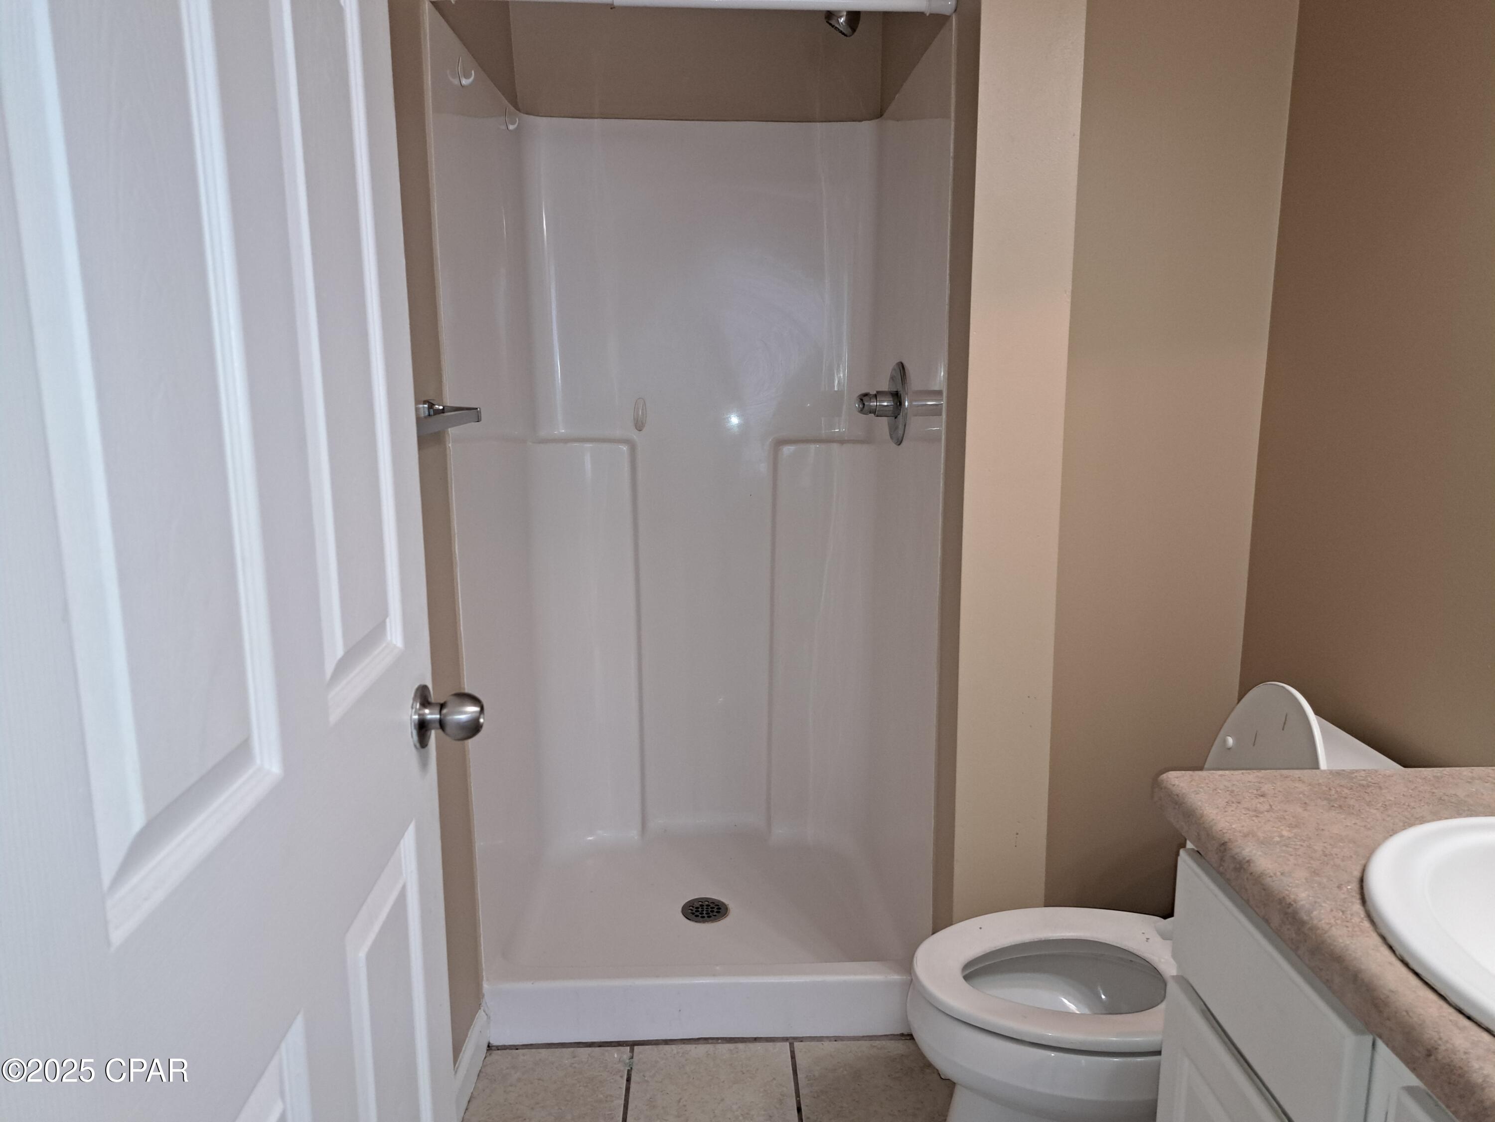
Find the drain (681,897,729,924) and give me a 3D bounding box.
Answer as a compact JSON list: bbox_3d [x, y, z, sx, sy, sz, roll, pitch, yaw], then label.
[{"bbox_3d":[-0.100,0.826,2.447,0.109,0.008,0.109,-1,10,-2],"label":"drain"}]

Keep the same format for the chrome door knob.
[{"bbox_3d":[-0.289,0.151,1.017,0.067,0.066,0.066,-1,10,-4],"label":"chrome door knob"}]

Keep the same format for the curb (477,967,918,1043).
[{"bbox_3d":[-0.072,0.867,2.048,0.863,0.126,0.068,-1,10,-2],"label":"curb"}]

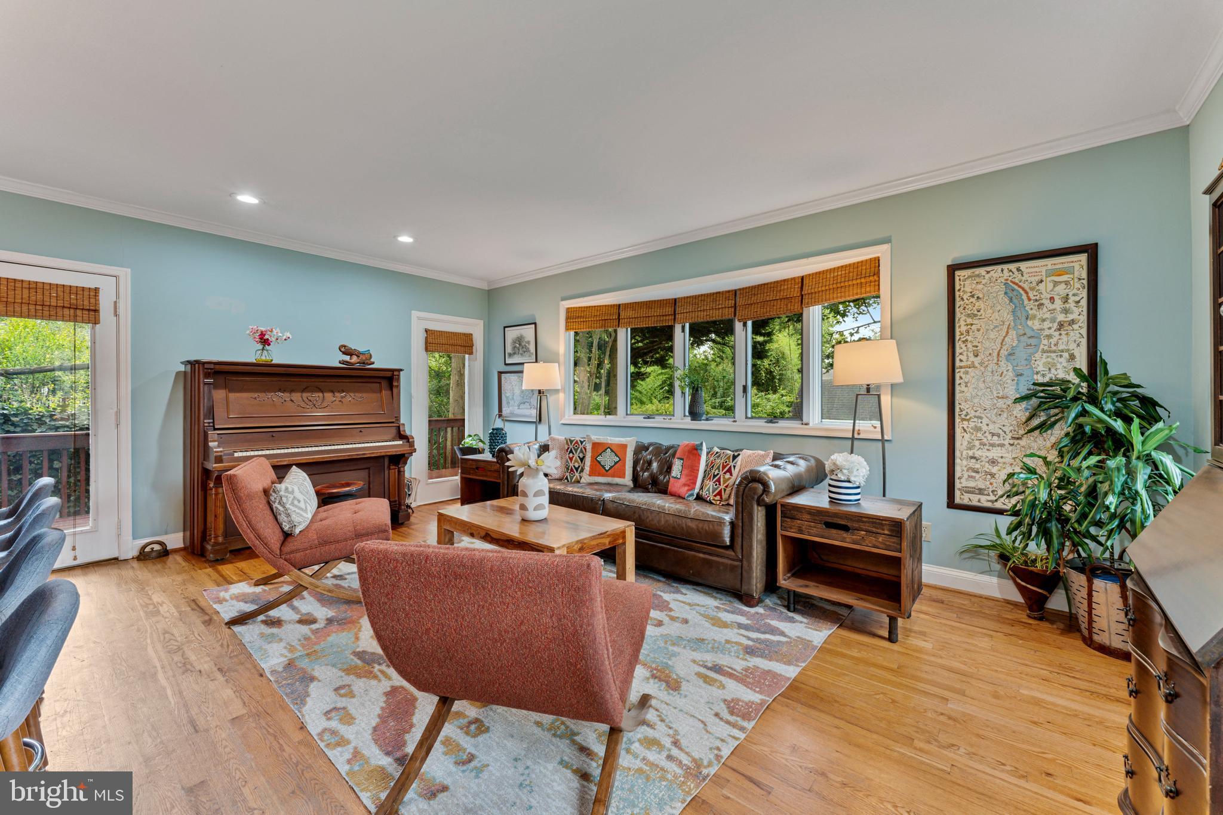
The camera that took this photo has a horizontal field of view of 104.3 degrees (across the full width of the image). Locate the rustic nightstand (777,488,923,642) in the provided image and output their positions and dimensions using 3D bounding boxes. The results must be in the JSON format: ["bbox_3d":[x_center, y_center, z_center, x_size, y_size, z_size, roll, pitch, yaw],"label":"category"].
[{"bbox_3d":[1.271,0.804,2.545,0.587,0.597,0.464,1,1,39],"label":"rustic nightstand"}]

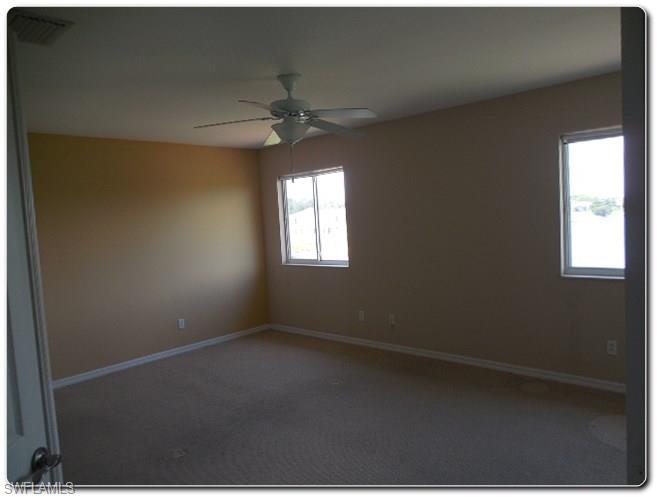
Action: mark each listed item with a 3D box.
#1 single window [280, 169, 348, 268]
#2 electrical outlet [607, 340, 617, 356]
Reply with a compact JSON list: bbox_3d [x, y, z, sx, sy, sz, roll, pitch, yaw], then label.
[{"bbox_3d":[-0.180,-0.363,5.903,1.140,1.160,0.110,0,5,43],"label":"single window"},{"bbox_3d":[2.221,0.781,3.734,0.071,0.116,0.014,0,5,43],"label":"electrical outlet"}]

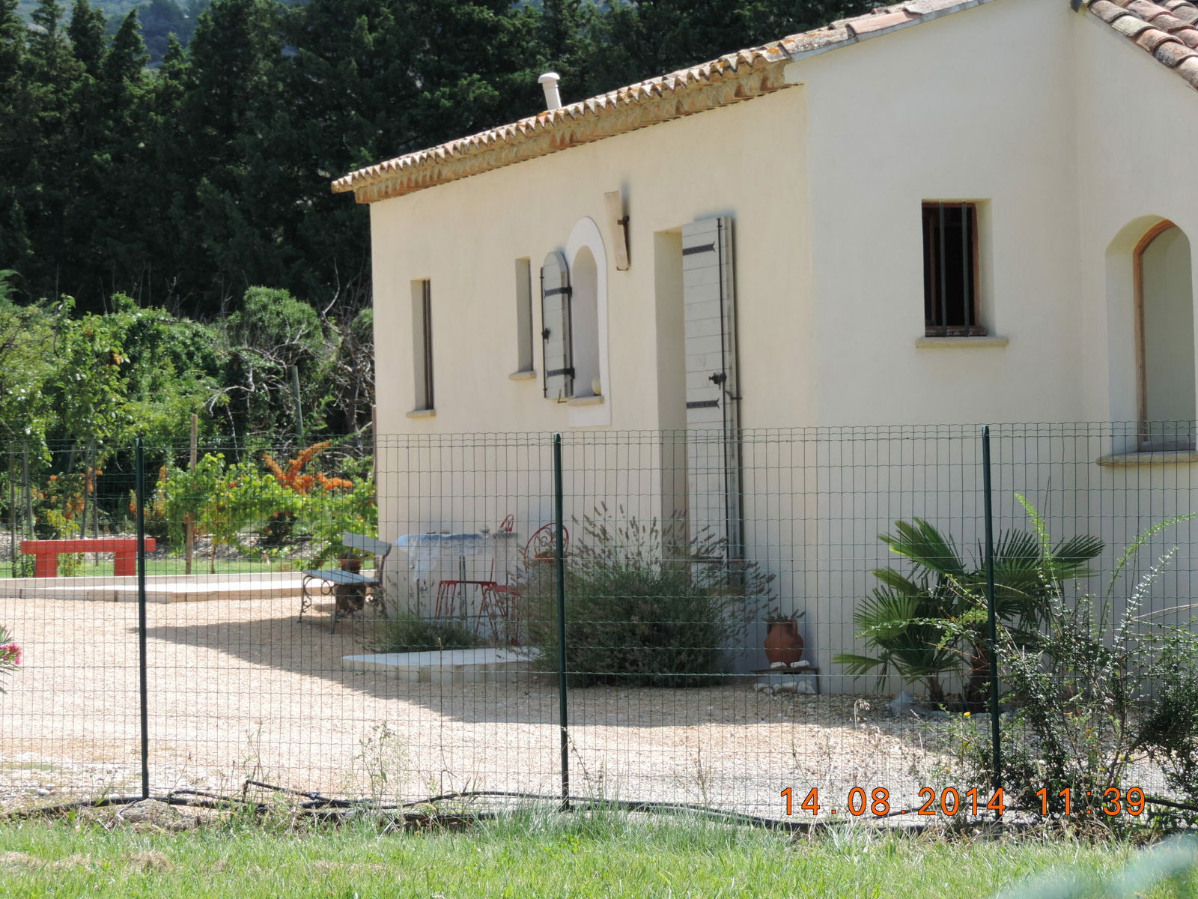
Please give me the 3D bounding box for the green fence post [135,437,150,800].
[{"bbox_3d":[-1.907,0.705,19.500,0.032,1.500,0.032,-2,0,26],"label":"green fence post"}]

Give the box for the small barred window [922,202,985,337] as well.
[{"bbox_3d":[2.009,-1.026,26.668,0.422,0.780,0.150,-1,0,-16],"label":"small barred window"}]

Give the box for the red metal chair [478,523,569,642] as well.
[{"bbox_3d":[-0.497,0.916,31.000,0.480,0.860,0.420,-2,0,45],"label":"red metal chair"}]

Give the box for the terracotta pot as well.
[{"bbox_3d":[1.039,1.086,26.200,0.220,0.265,0.220,-2,0,0],"label":"terracotta pot"}]

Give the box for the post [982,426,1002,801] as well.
[{"bbox_3d":[1.499,0.658,17.800,0.032,1.490,0.032,-2,0,26],"label":"post"}]

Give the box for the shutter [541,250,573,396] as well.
[{"bbox_3d":[-0.288,-0.828,31.188,0.040,0.981,0.460,-1,0,-16],"label":"shutter"}]

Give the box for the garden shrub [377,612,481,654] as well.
[{"bbox_3d":[-1.145,1.253,31.500,0.680,0.300,0.580,-2,0,0],"label":"garden shrub"}]

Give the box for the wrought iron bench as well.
[{"bbox_3d":[-1.902,0.999,35.100,0.440,0.690,1.320,-1,1,-16],"label":"wrought iron bench"}]

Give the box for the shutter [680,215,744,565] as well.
[{"bbox_3d":[0.664,-0.271,27.949,0.046,2.192,0.822,-1,0,-16],"label":"shutter"}]

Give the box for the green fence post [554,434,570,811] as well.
[{"bbox_3d":[-0.146,0.680,18.400,0.032,1.485,0.032,-1,0,20],"label":"green fence post"}]

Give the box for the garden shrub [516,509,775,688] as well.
[{"bbox_3d":[0.278,0.876,27.500,1.500,1.050,1.300,-2,0,0],"label":"garden shrub"}]

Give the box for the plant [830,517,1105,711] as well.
[{"bbox_3d":[1.970,0.870,24.900,1.420,1.020,1.300,-2,0,0],"label":"plant"}]

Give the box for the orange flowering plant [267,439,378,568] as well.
[{"bbox_3d":[-3.104,0.620,52.000,1.250,1.420,1.150,-2,0,0],"label":"orange flowering plant"}]

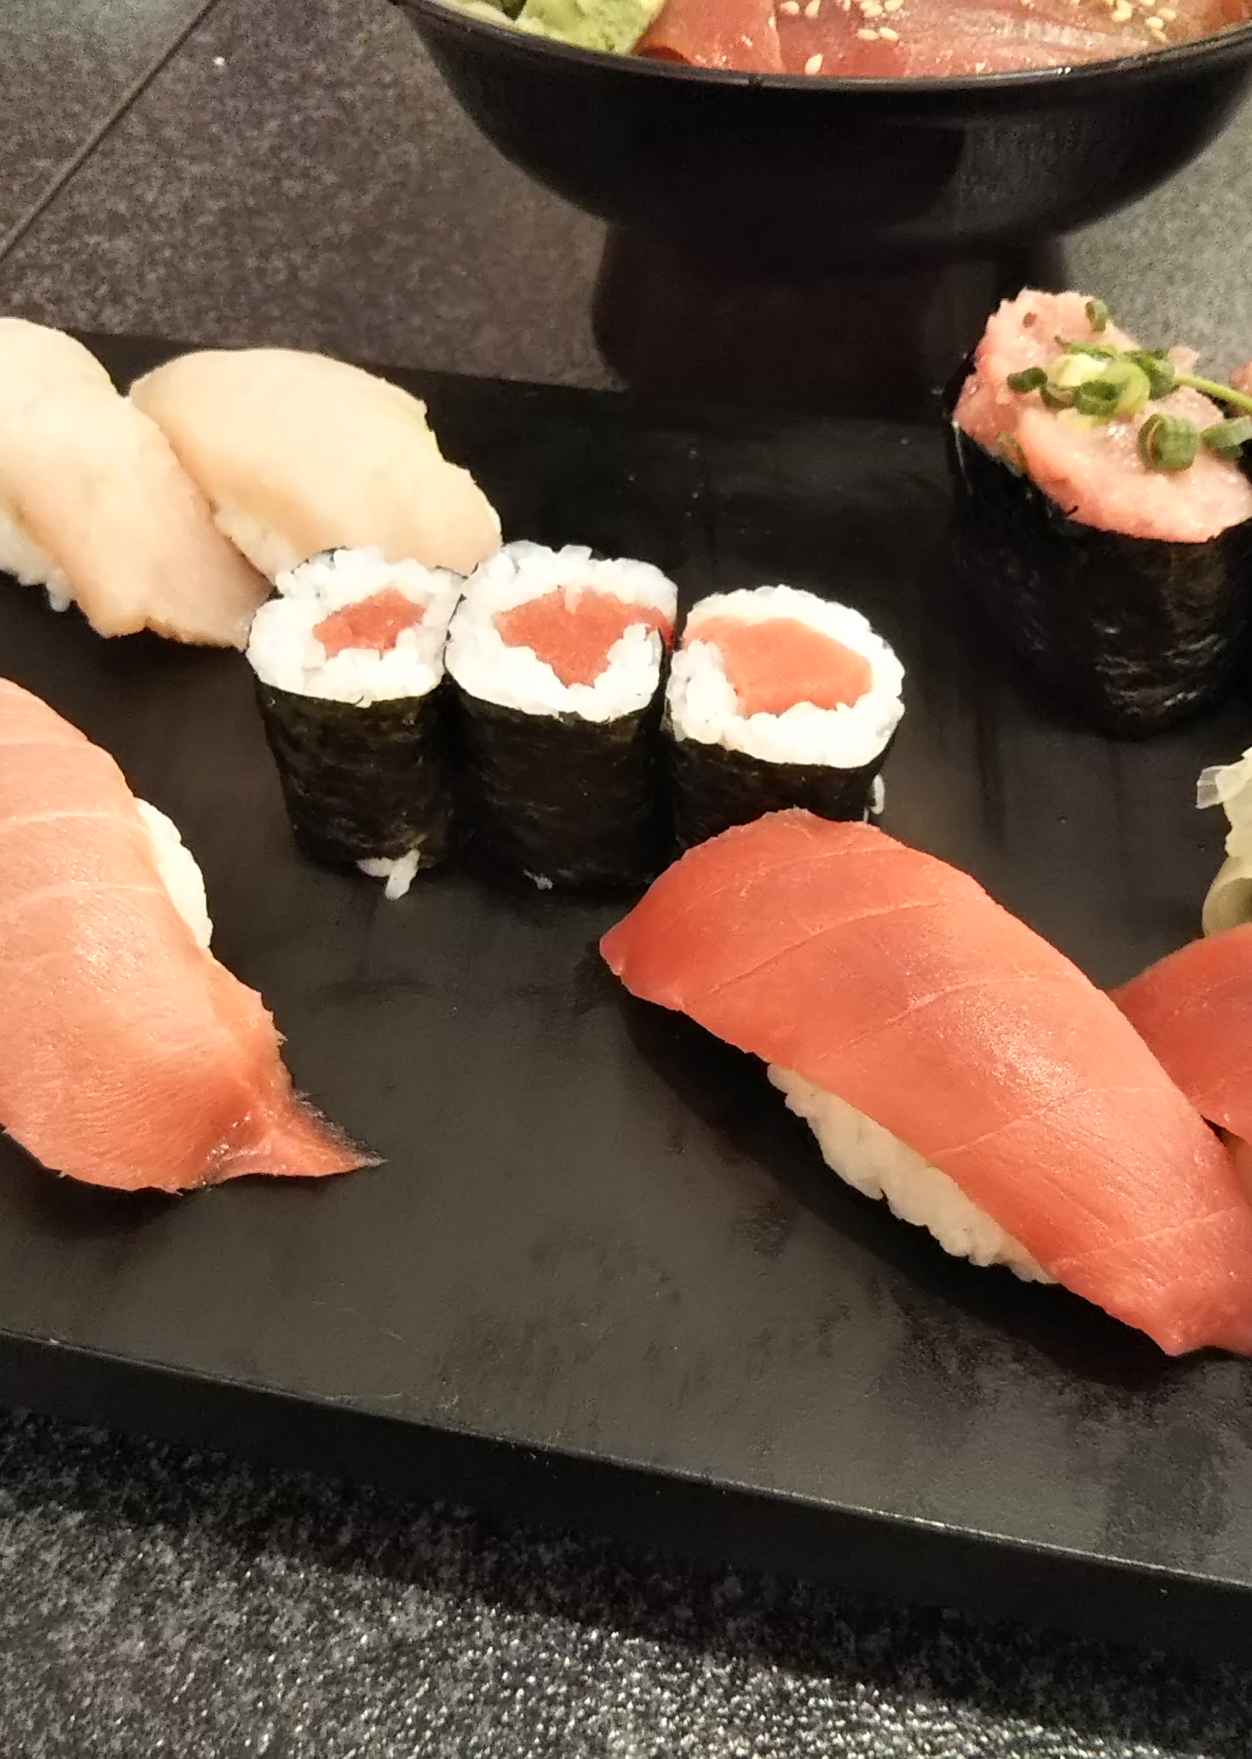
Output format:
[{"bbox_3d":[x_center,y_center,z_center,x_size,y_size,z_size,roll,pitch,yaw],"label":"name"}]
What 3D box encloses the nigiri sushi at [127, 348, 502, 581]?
[{"bbox_3d":[-0.046,-0.059,0.291,0.034,0.031,0.080,-34,55,-26],"label":"nigiri sushi"}]

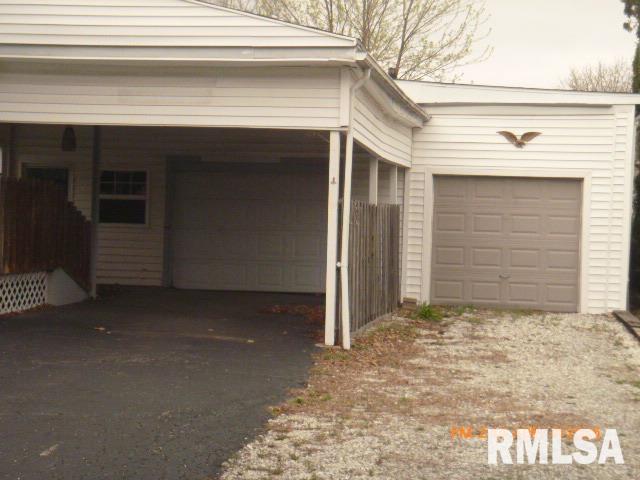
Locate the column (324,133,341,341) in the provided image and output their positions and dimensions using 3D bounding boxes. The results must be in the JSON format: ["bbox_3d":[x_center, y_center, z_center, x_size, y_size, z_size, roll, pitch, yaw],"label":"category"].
[{"bbox_3d":[0.152,-0.015,13.873,0.096,2.420,0.096,2,1,10],"label":"column"}]

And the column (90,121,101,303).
[{"bbox_3d":[-3.429,-0.449,18.716,0.088,2.700,0.088,2,1,10],"label":"column"}]

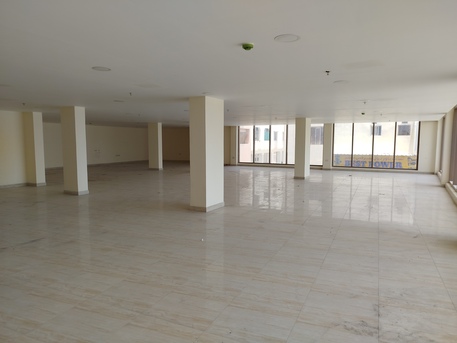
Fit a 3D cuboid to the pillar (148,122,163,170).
[{"bbox_3d":[-3.658,-1.243,15.983,0.650,2.343,0.293,3,6,30],"label":"pillar"}]

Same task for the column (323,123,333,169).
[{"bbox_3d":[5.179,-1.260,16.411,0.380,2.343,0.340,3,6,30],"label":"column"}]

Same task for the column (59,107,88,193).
[{"bbox_3d":[-4.186,-0.549,8.632,0.636,2.343,0.292,3,6,30],"label":"column"}]

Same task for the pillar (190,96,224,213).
[{"bbox_3d":[-0.443,-0.364,6.792,0.404,2.343,0.706,3,6,30],"label":"pillar"}]

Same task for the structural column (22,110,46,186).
[{"bbox_3d":[-6.244,-0.704,10.205,0.629,2.343,0.274,3,6,30],"label":"structural column"}]

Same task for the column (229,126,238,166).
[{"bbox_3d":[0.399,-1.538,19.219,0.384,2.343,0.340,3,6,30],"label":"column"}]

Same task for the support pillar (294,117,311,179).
[{"bbox_3d":[2.936,-0.891,12.453,0.407,2.343,0.703,3,6,30],"label":"support pillar"}]

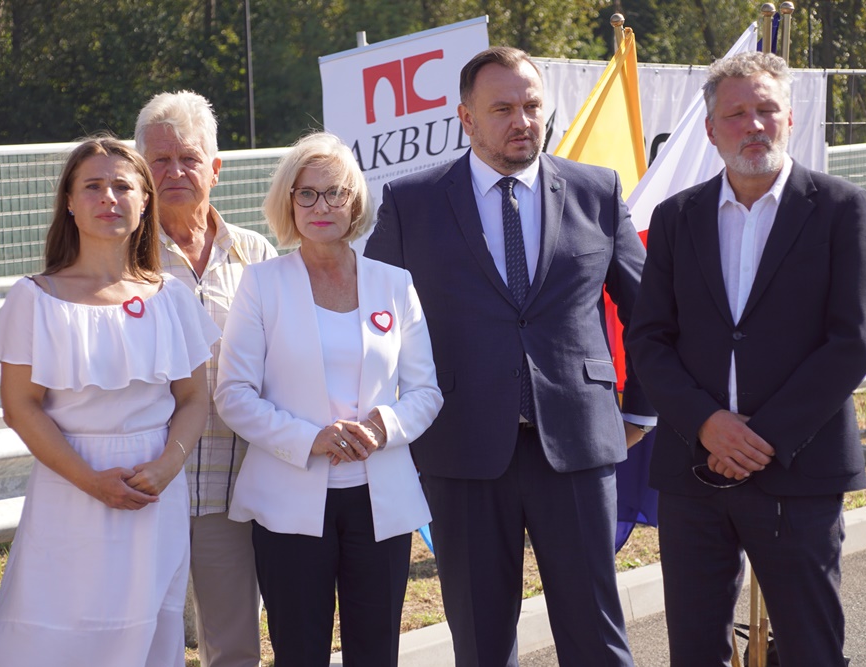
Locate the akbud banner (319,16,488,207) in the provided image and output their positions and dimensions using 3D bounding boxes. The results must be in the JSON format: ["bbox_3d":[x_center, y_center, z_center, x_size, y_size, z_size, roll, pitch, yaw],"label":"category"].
[{"bbox_3d":[-0.063,-0.254,12.903,0.880,2.000,0.120,-10,-11,34],"label":"akbud banner"}]

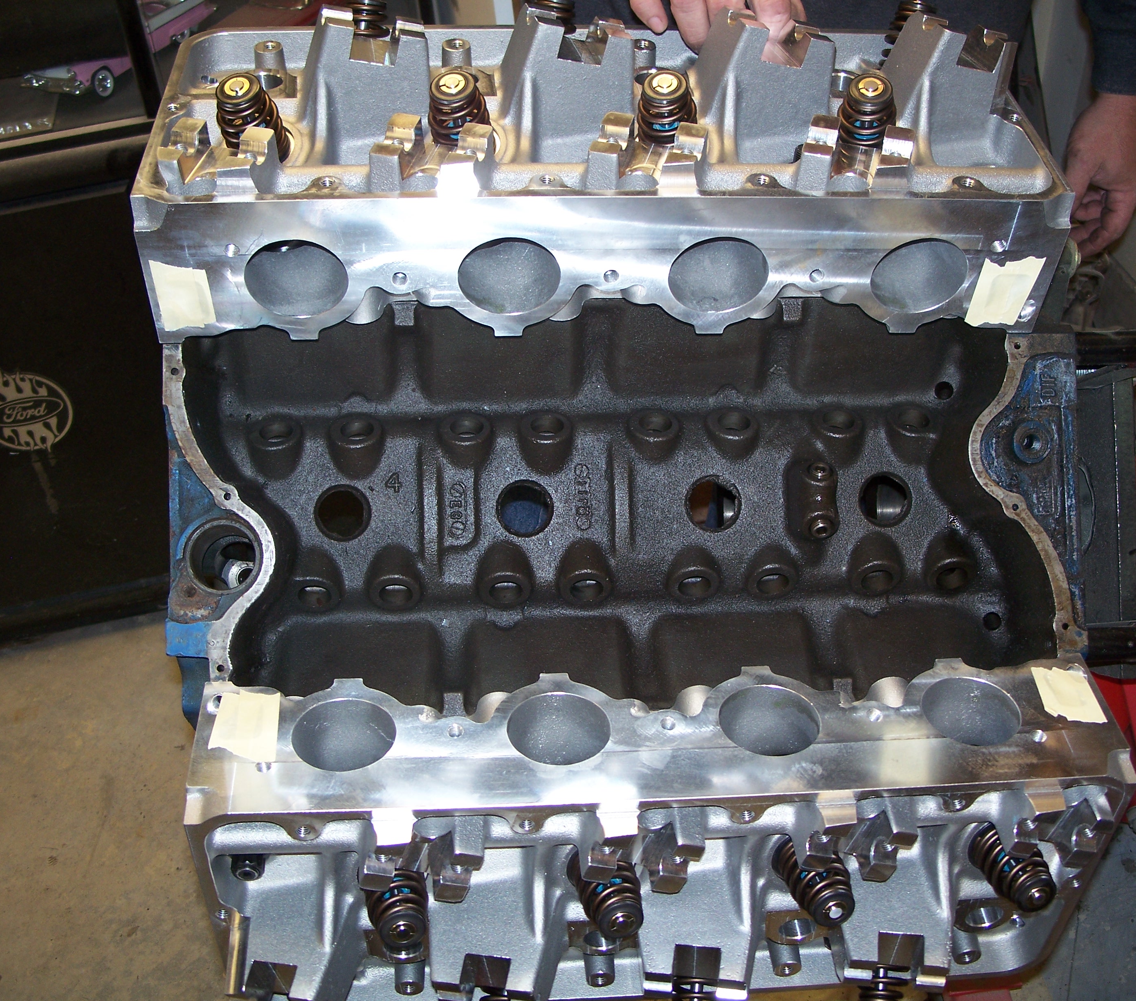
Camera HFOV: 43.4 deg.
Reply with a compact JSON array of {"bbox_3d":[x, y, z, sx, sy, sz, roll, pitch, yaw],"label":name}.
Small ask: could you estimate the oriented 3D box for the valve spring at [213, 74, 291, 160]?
[{"bbox_3d":[-0.188,-0.227,0.841,0.037,0.054,0.037,-5,65,2],"label":"valve spring"}]

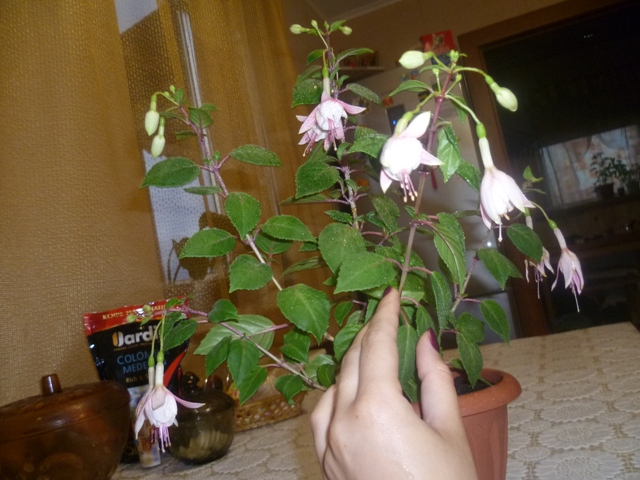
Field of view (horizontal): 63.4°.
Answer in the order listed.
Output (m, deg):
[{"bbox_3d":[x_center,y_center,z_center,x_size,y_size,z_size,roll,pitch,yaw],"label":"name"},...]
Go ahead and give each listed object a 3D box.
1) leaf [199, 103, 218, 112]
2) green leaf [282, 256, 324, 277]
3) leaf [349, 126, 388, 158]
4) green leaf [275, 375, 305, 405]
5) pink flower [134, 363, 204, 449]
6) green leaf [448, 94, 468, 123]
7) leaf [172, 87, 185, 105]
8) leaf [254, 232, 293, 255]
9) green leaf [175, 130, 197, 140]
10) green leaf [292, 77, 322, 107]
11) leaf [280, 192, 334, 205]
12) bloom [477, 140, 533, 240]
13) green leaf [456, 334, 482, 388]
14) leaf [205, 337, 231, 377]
[{"bbox_3d":[-0.098,-0.117,0.455,0.019,0.010,0.013,-2,18,-7],"label":"leaf"},{"bbox_3d":[-0.013,0.024,0.460,0.041,0.014,0.010,-19,37,8],"label":"green leaf"},{"bbox_3d":[0.044,-0.087,0.460,0.038,0.030,0.014,-3,-25,-8],"label":"leaf"},{"bbox_3d":[-0.027,0.130,0.450,0.024,0.025,0.013,-6,-18,9],"label":"green leaf"},{"bbox_3d":[-0.133,0.146,0.455,0.057,0.075,0.052,1,-3,-11],"label":"pink flower"},{"bbox_3d":[0.118,-0.109,0.432,0.016,0.032,0.009,-3,-26,-25],"label":"green leaf"},{"bbox_3d":[-0.130,-0.134,0.480,0.010,0.018,0.005,0,-17,9],"label":"leaf"},{"bbox_3d":[-0.044,0.003,0.485,0.034,0.019,0.017,0,-24,0],"label":"leaf"},{"bbox_3d":[-0.125,-0.097,0.480,0.019,0.007,0.013,0,0,0],"label":"green leaf"},{"bbox_3d":[-0.012,-0.150,0.531,0.043,0.039,0.012,-37,-21,-1],"label":"green leaf"},{"bbox_3d":[-0.011,-0.037,0.468,0.047,0.010,0.025,-5,-5,-12],"label":"leaf"},{"bbox_3d":[0.142,-0.039,0.395,0.038,0.075,0.038,-13,-3,0],"label":"bloom"},{"bbox_3d":[0.124,0.100,0.430,0.021,0.046,0.010,-17,-13,10],"label":"green leaf"},{"bbox_3d":[-0.086,0.097,0.432,0.018,0.037,0.009,29,-16,6],"label":"leaf"}]

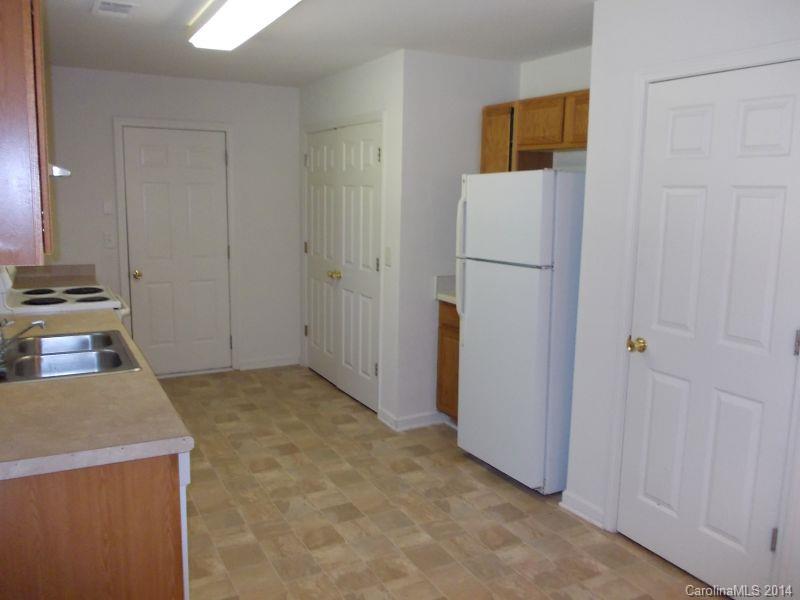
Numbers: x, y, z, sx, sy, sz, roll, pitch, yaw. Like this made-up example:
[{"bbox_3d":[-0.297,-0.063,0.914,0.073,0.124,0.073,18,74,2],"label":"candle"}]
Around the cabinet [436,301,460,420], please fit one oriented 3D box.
[{"bbox_3d":[0.607,0.407,4.348,0.594,0.800,0.381,-4,11,-28],"label":"cabinet"}]

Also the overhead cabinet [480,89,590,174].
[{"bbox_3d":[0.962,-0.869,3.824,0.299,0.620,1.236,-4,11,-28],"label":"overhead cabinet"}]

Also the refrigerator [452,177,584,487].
[{"bbox_3d":[0.832,0.143,3.642,0.740,1.680,0.675,-4,11,-29],"label":"refrigerator"}]

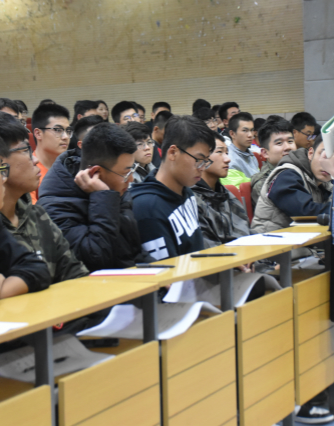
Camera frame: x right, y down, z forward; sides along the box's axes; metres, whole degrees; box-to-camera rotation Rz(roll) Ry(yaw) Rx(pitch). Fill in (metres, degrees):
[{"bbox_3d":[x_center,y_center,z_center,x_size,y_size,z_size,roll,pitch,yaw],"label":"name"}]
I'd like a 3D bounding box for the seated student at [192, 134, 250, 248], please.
[{"bbox_3d":[0.300,0.261,3.896,0.700,1.250,0.480,1,5,29],"label":"seated student"}]

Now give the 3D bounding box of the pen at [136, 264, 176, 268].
[{"bbox_3d":[-0.036,0.164,2.952,0.146,0.012,0.012,1,5,33],"label":"pen"}]

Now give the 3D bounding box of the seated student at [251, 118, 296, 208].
[{"bbox_3d":[0.627,0.166,4.716,0.700,1.300,0.480,1,5,29],"label":"seated student"}]

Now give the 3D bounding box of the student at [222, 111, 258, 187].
[{"bbox_3d":[0.567,-0.034,6.189,0.700,1.280,0.480,1,5,29],"label":"student"}]

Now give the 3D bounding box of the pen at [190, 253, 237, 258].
[{"bbox_3d":[0.163,0.141,3.199,0.158,0.012,0.012,-3,4,-15],"label":"pen"}]

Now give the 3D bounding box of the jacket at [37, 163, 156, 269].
[{"bbox_3d":[-0.215,0.141,2.980,0.410,0.650,0.500,1,5,24],"label":"jacket"}]

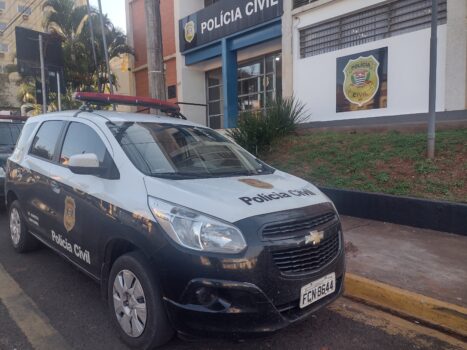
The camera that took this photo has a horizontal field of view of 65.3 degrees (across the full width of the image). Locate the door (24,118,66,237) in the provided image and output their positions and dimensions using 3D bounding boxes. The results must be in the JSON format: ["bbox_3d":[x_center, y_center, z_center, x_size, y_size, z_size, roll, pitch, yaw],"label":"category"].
[{"bbox_3d":[-1.822,0.027,3.539,0.240,1.130,0.800,-3,7,-44],"label":"door"}]

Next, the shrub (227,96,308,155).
[{"bbox_3d":[0.868,-1.277,9.300,2.000,1.500,1.800,0,5,0],"label":"shrub"}]

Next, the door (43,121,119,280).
[{"bbox_3d":[-1.177,0.106,2.887,0.240,1.130,1.220,-3,7,-44],"label":"door"}]

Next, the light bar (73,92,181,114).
[{"bbox_3d":[-1.032,-0.749,3.773,1.170,0.100,0.270,-3,7,-44],"label":"light bar"}]

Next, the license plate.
[{"bbox_3d":[0.533,0.713,2.261,0.400,0.130,0.020,-3,7,-44],"label":"license plate"}]

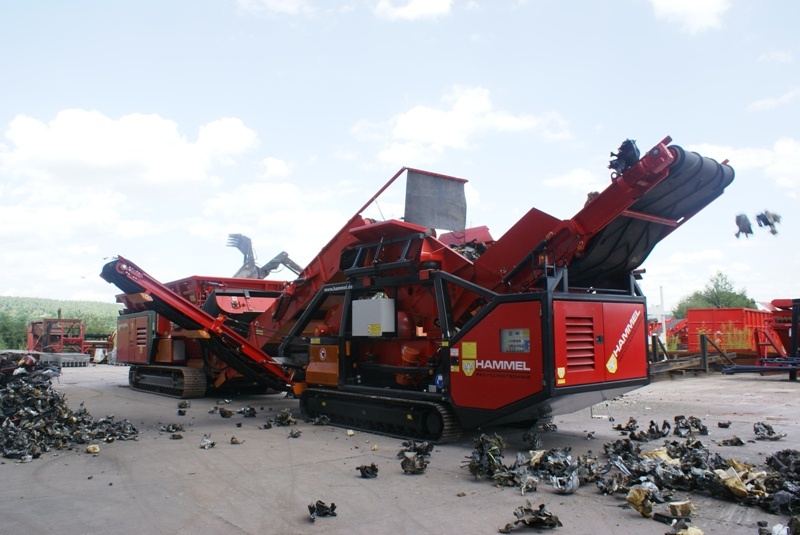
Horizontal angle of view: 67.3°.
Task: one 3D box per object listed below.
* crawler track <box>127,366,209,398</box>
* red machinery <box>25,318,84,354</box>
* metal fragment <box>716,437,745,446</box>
[{"bbox_3d":[-7.244,3.457,18.557,0.580,0.850,4.100,5,-8,-42],"label":"crawler track"},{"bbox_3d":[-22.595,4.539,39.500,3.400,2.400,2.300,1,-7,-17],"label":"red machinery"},{"bbox_3d":[4.974,2.616,9.032,0.380,0.130,0.260,-3,-7,19],"label":"metal fragment"}]

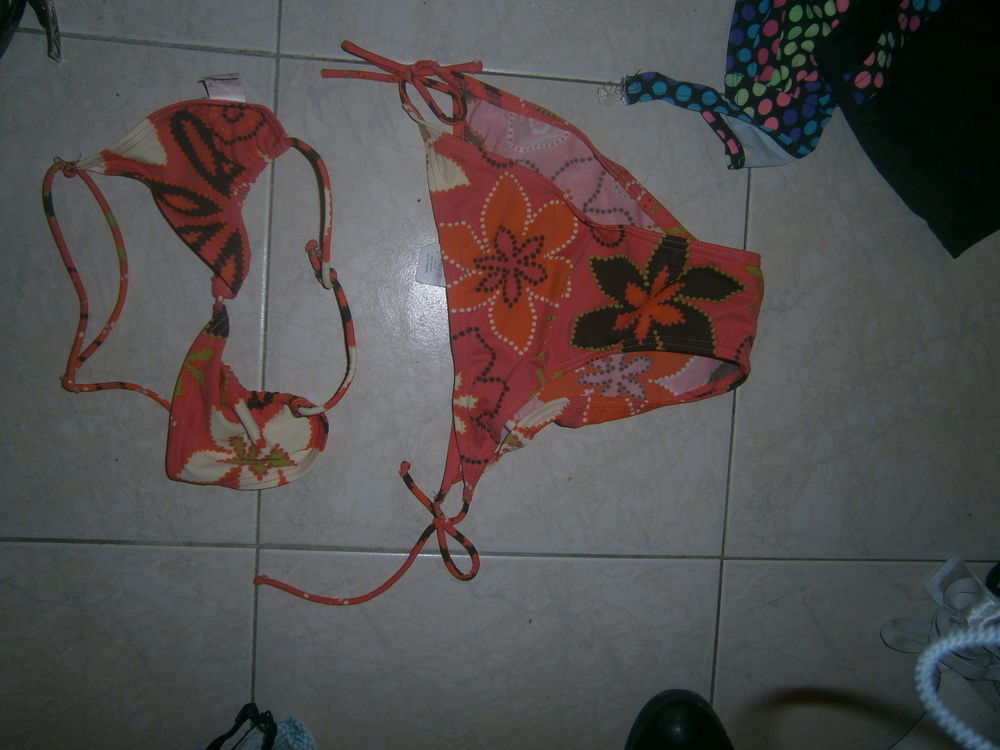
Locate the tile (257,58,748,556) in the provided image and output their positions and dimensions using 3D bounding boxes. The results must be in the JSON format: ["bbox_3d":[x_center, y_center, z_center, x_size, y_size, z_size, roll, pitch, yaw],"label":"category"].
[{"bbox_3d":[0.006,-0.040,0.531,0.330,0.009,0.330,3,93,-5],"label":"tile"}]

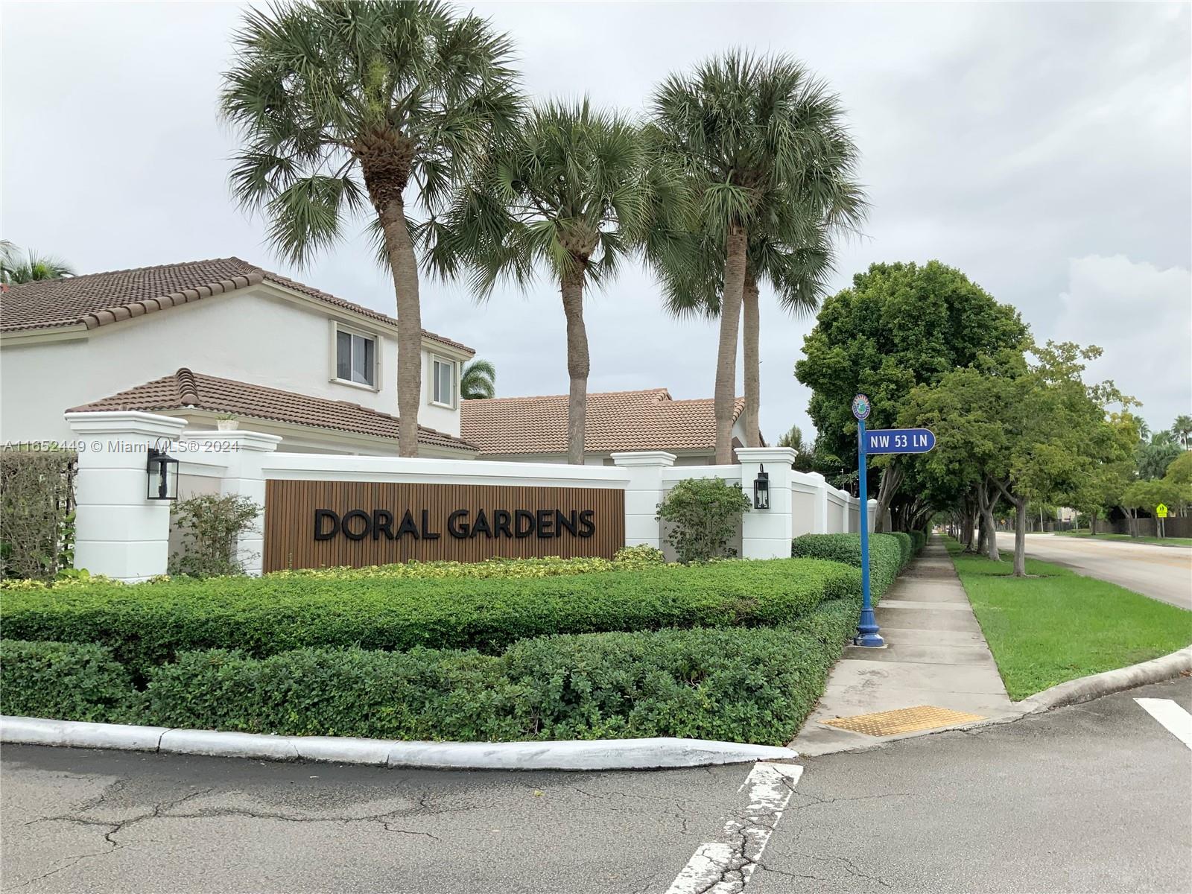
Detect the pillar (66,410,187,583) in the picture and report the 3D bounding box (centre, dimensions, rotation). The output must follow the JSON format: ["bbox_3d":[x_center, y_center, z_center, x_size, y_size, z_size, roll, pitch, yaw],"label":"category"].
[{"bbox_3d":[-5.165,0.953,10.924,0.873,2.553,0.873,-1,-5,11],"label":"pillar"}]

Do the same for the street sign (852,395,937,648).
[{"bbox_3d":[3.752,0.926,12.586,1.067,3.086,0.360,-2,-5,19],"label":"street sign"}]

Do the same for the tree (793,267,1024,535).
[{"bbox_3d":[9.097,-0.813,28.671,6.738,9.276,6.738,0,-5,0],"label":"tree"}]

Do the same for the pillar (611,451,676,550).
[{"bbox_3d":[0.796,1.414,16.238,0.873,2.553,0.873,-2,-5,19],"label":"pillar"}]

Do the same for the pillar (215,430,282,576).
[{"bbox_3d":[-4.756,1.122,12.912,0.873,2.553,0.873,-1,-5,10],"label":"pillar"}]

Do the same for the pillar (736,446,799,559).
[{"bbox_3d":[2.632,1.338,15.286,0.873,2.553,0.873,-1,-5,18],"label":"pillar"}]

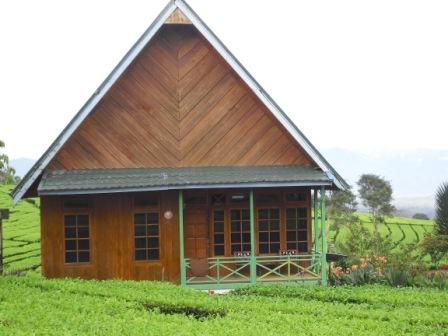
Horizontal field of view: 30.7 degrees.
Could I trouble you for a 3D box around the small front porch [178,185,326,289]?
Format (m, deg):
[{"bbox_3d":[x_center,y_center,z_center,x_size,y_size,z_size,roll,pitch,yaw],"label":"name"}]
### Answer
[{"bbox_3d":[0.733,1.910,22.985,3.926,2.694,2.150,-1,-2,-3],"label":"small front porch"}]

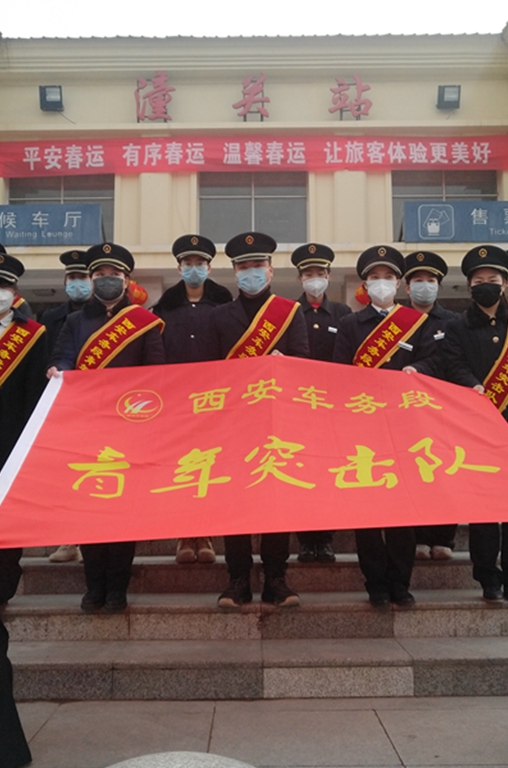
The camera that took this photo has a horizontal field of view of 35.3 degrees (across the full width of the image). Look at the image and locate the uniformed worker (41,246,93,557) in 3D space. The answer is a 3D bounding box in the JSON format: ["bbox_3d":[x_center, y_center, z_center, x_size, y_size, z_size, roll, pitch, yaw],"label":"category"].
[{"bbox_3d":[-0.971,0.094,4.343,0.480,1.702,0.340,-1,-6,8],"label":"uniformed worker"}]

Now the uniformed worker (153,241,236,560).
[{"bbox_3d":[-0.324,0.054,4.277,0.500,1.754,0.350,0,-6,-2],"label":"uniformed worker"}]

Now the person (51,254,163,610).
[{"bbox_3d":[-0.704,0.168,3.812,0.550,1.730,0.400,0,-6,-5],"label":"person"}]

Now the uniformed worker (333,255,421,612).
[{"bbox_3d":[0.600,0.167,3.817,0.470,1.708,0.400,-1,-6,2],"label":"uniformed worker"}]

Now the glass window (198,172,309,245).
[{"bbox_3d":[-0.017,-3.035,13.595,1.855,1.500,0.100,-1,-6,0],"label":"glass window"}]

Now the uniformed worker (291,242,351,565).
[{"bbox_3d":[0.340,0.073,4.278,0.480,1.703,0.330,-1,-6,0],"label":"uniformed worker"}]

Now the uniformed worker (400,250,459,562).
[{"bbox_3d":[0.931,0.091,4.309,0.480,1.662,0.340,-2,-6,10],"label":"uniformed worker"}]

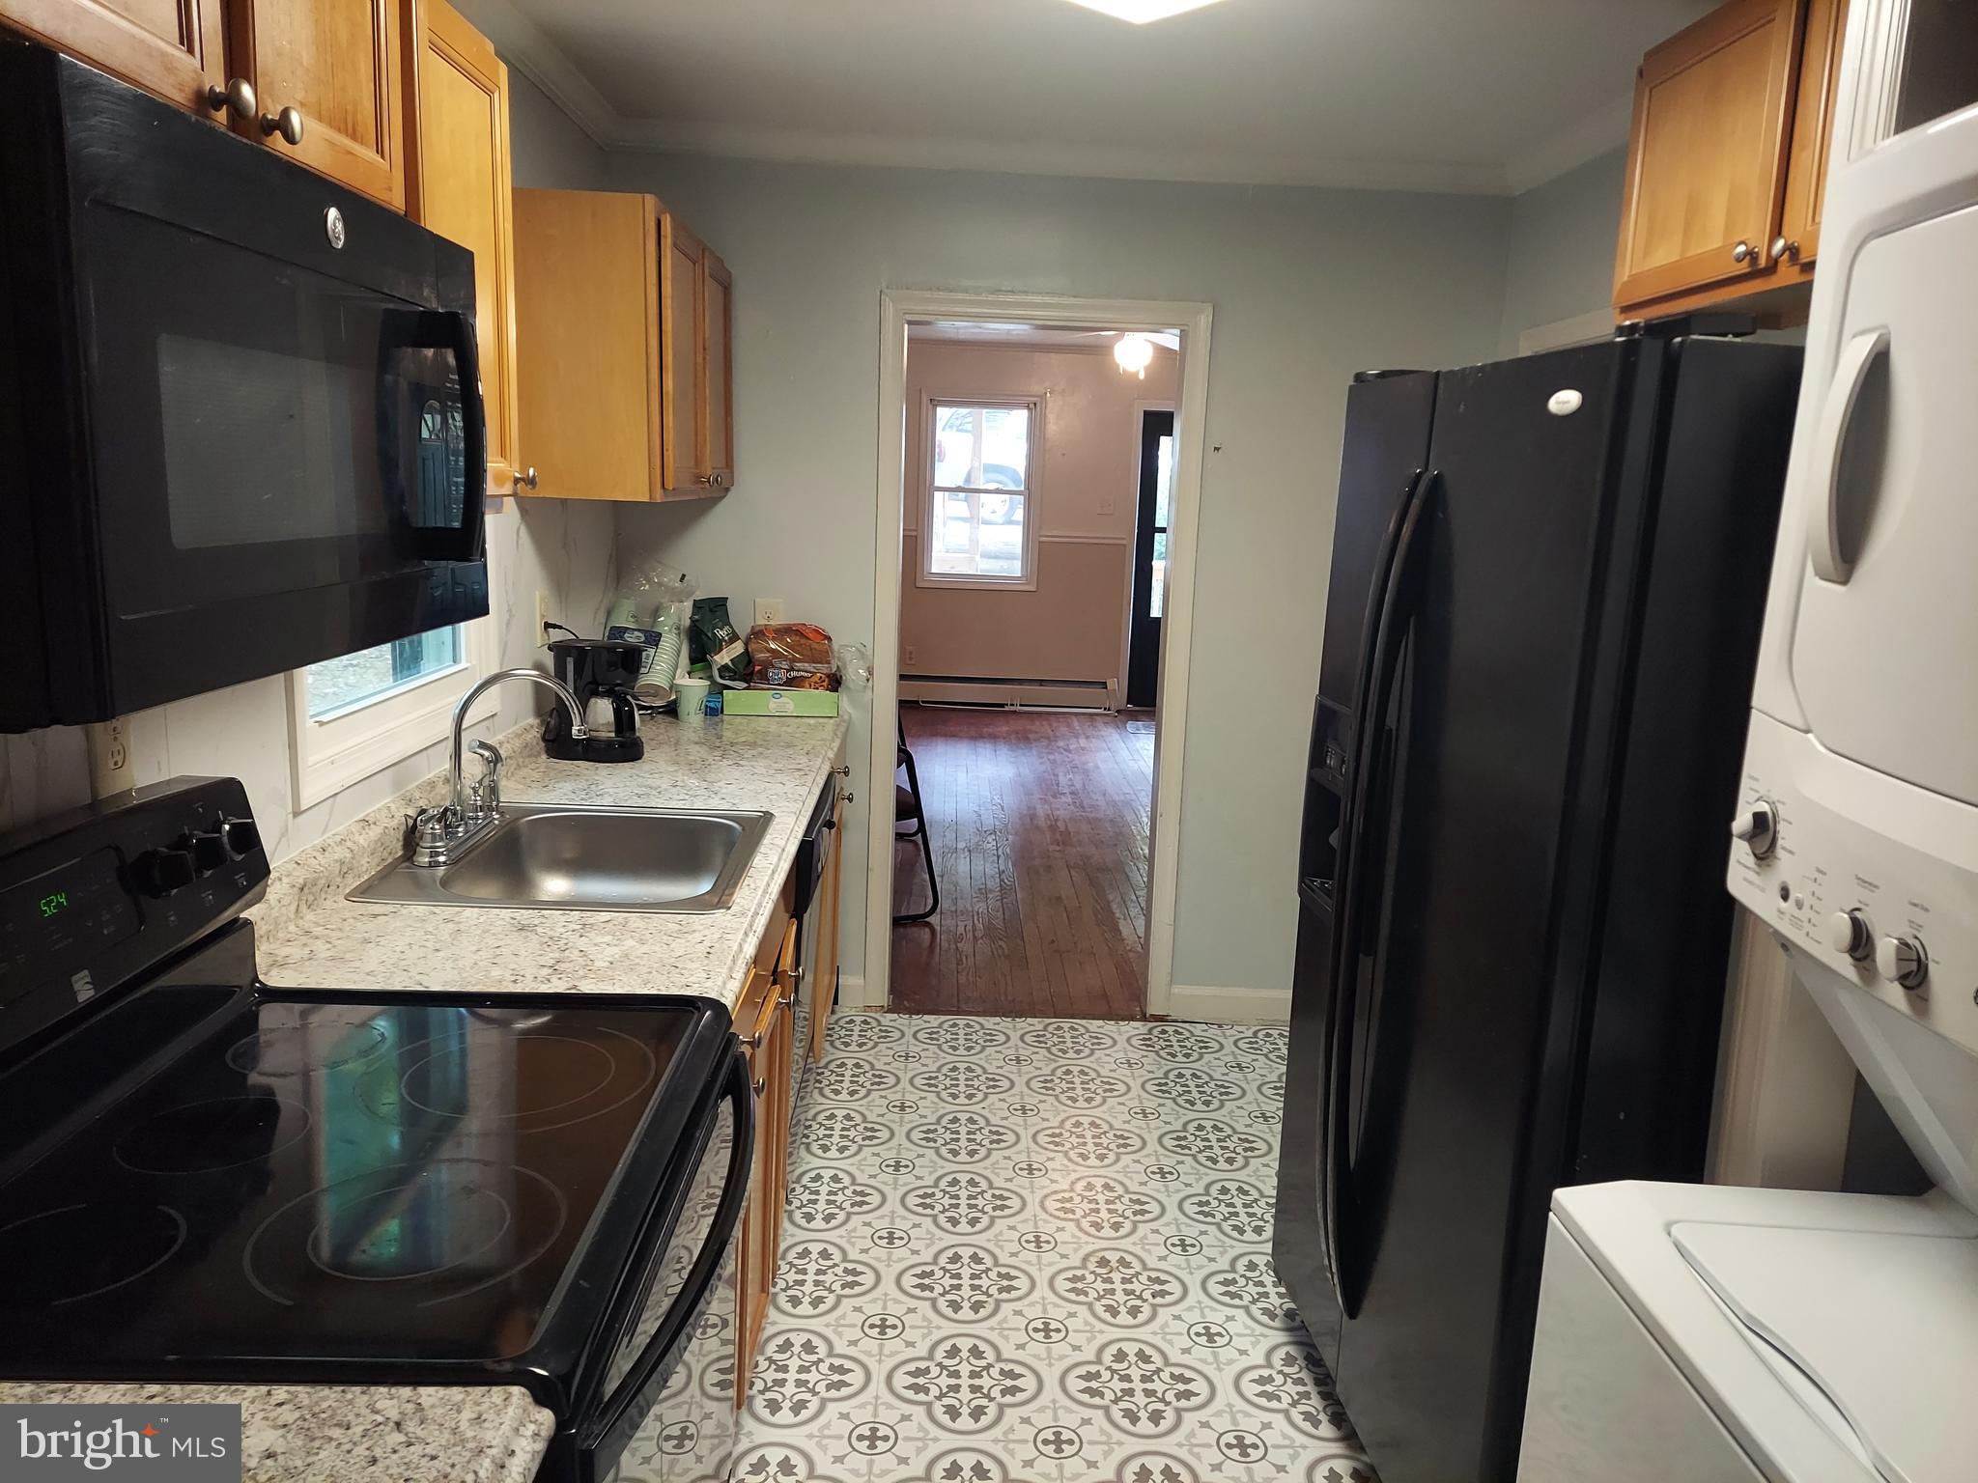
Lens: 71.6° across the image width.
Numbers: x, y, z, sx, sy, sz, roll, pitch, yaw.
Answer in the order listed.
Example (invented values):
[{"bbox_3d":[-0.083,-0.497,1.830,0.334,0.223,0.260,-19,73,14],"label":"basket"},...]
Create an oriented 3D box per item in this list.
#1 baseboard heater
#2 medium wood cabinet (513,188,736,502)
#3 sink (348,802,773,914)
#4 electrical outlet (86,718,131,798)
[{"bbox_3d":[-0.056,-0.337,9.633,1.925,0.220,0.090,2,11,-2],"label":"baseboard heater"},{"bbox_3d":[-0.841,-0.895,3.284,0.325,0.615,0.900,2,11,-2],"label":"medium wood cabinet"},{"bbox_3d":[-0.679,0.268,2.345,0.555,0.170,0.630,2,11,-2],"label":"sink"},{"bbox_3d":[-0.982,-0.001,1.533,0.010,0.116,0.071,2,11,-2],"label":"electrical outlet"}]

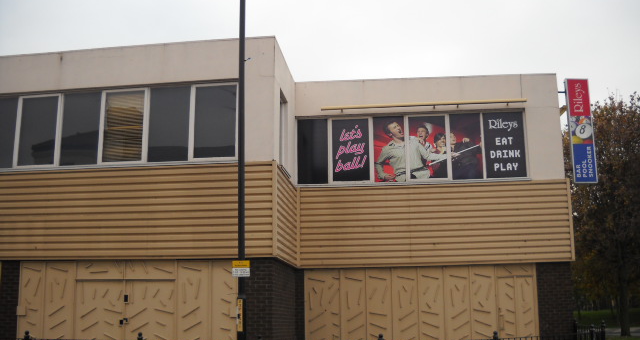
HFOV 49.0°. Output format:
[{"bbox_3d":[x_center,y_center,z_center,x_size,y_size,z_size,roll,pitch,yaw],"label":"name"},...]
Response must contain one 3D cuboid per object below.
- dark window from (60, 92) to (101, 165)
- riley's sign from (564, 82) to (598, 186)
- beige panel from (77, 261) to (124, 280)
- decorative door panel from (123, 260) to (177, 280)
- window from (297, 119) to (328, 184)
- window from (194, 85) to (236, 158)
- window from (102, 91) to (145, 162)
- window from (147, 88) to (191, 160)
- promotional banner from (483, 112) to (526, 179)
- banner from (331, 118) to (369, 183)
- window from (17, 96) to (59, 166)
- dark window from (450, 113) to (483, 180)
[{"bbox_3d":[-5.273,-0.917,15.474,0.916,1.656,0.100,-2,-12,7],"label":"dark window"},{"bbox_3d":[6.595,-0.969,17.780,0.551,2.710,0.200,-1,-12,4],"label":"riley's sign"},{"bbox_3d":[-4.430,2.030,14.200,1.050,0.400,0.070,-2,-11,7],"label":"beige panel"},{"bbox_3d":[-3.535,2.109,14.612,1.104,0.380,0.100,-2,-12,7],"label":"decorative door panel"},{"bbox_3d":[-0.170,-0.450,17.076,0.735,1.638,0.100,-2,-12,6],"label":"window"},{"bbox_3d":[-2.141,-0.986,14.327,0.875,1.538,0.100,-2,-12,6],"label":"window"},{"bbox_3d":[-4.073,-0.904,14.542,0.879,1.519,0.100,-2,-12,6],"label":"window"},{"bbox_3d":[-3.103,-0.929,14.428,0.870,1.590,0.100,-2,-12,6],"label":"window"},{"bbox_3d":[4.616,-0.636,17.537,1.002,1.705,0.100,-2,-12,7],"label":"promotional banner"},{"bbox_3d":[0.782,-0.529,17.982,0.946,1.654,0.100,-2,-12,7],"label":"banner"},{"bbox_3d":[-5.940,-0.810,14.785,0.865,1.518,0.100,-2,-12,6],"label":"window"},{"bbox_3d":[3.484,-0.550,16.700,0.721,1.633,0.100,-2,-12,6],"label":"dark window"}]

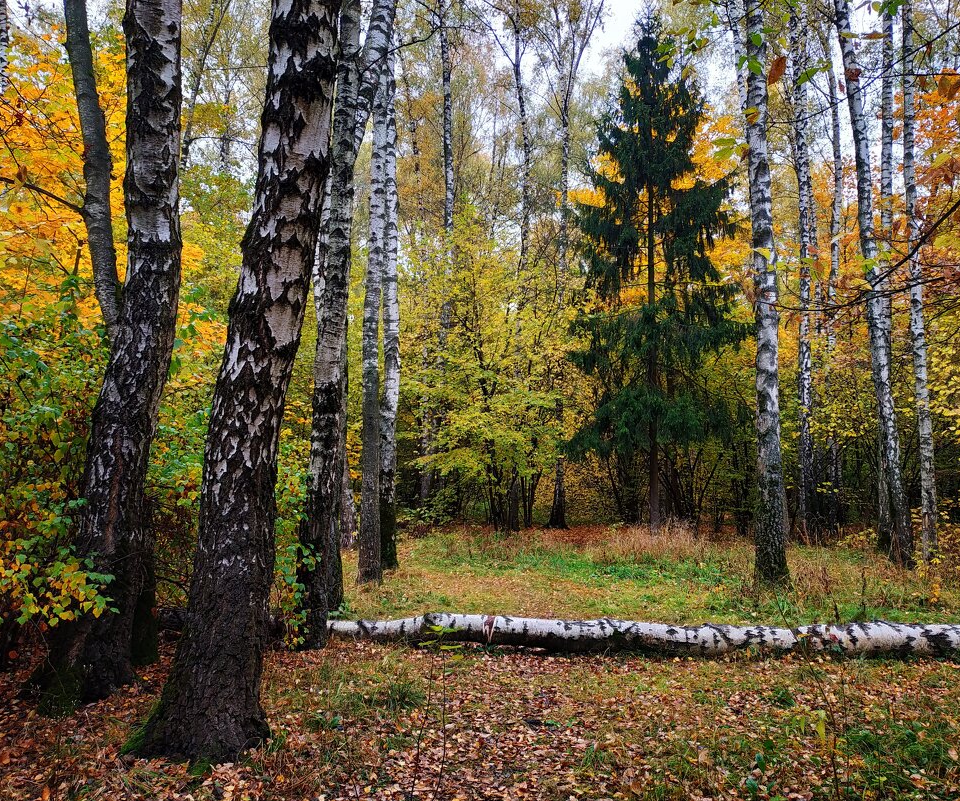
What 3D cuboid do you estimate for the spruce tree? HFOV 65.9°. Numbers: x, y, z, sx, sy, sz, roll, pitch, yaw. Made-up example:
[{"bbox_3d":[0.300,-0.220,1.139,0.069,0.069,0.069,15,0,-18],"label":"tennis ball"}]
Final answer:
[{"bbox_3d":[4.030,-3.100,17.000,4.100,12.200,4.100,0,-5,0],"label":"spruce tree"}]

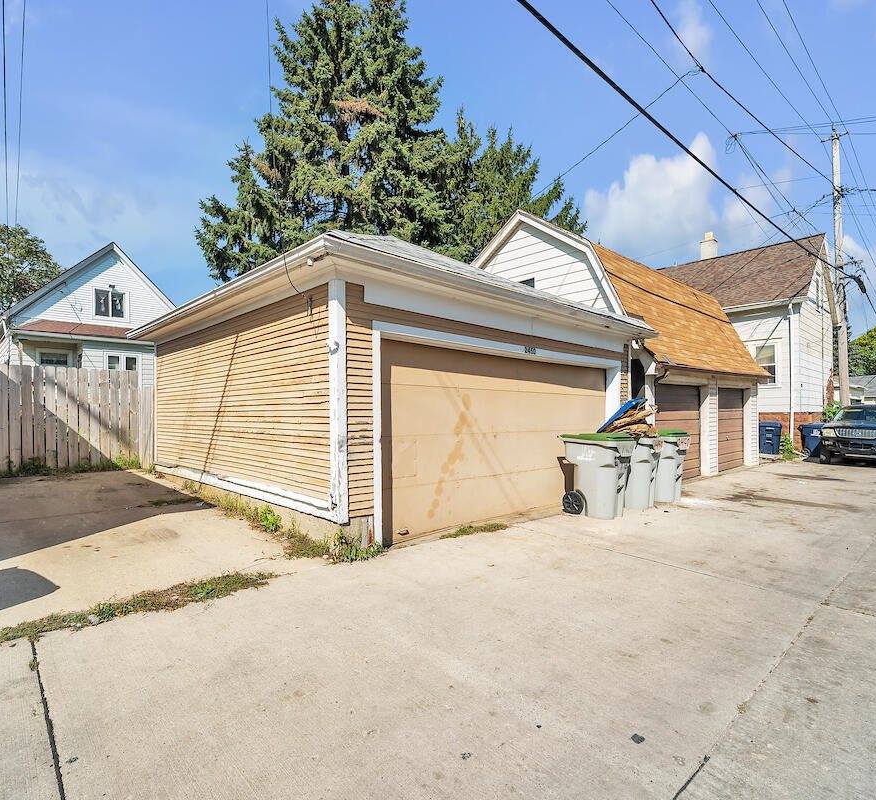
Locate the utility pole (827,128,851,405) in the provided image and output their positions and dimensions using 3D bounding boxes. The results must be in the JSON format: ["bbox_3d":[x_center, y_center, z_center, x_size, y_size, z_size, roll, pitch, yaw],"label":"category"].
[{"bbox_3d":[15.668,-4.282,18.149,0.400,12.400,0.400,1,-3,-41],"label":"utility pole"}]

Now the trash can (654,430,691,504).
[{"bbox_3d":[3.709,1.081,7.852,0.820,1.120,0.680,-2,-3,44],"label":"trash can"}]

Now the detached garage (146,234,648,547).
[{"bbox_3d":[-0.839,-0.719,8.920,7.115,4.835,6.924,2,-3,-44],"label":"detached garage"}]

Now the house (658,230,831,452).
[{"bbox_3d":[12.549,-2.303,23.054,7.200,8.800,10.000,1,-3,-42],"label":"house"}]

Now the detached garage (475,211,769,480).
[{"bbox_3d":[4.560,-1.173,12.888,6.600,5.950,6.100,1,-3,-41],"label":"detached garage"}]

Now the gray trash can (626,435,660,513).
[{"bbox_3d":[2.951,1.066,7.284,0.820,1.120,0.680,-2,-3,44],"label":"gray trash can"}]

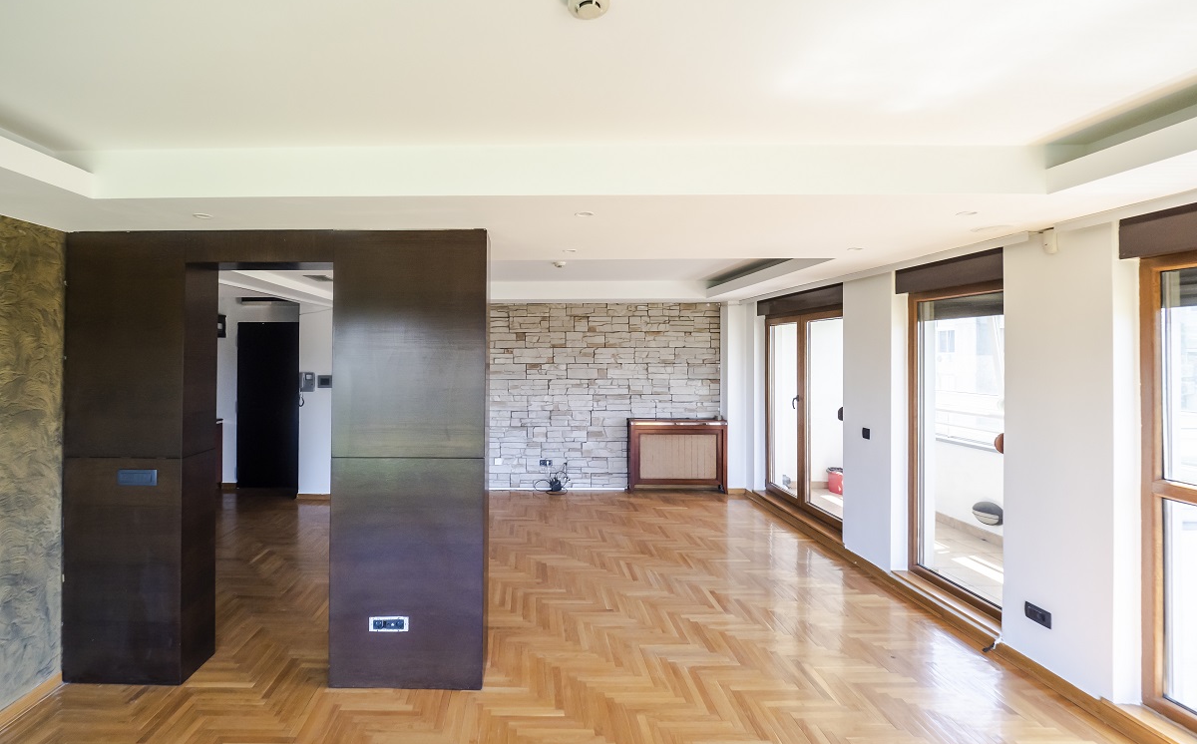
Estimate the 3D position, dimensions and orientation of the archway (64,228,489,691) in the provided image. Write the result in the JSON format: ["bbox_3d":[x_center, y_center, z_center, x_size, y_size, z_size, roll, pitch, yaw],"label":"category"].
[{"bbox_3d":[-1.598,0.444,2.531,2.063,2.279,0.250,0,2,-1],"label":"archway"}]

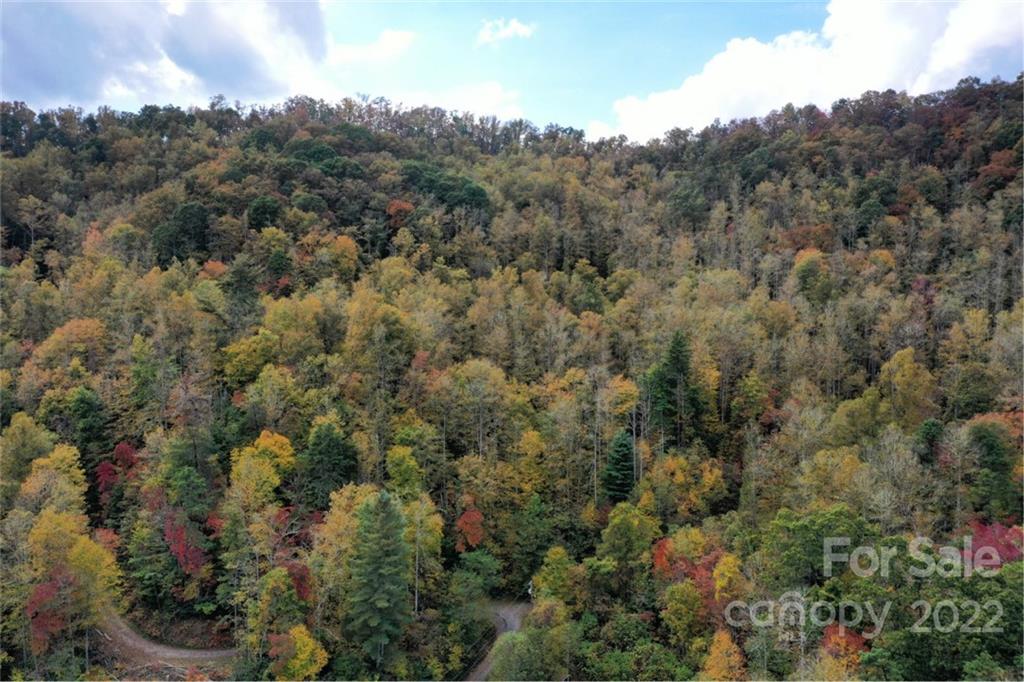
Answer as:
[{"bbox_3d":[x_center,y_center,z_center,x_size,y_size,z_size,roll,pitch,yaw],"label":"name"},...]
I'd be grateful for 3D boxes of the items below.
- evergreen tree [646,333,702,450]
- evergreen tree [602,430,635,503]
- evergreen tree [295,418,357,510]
[{"bbox_3d":[30.620,9.550,150.000,10.230,23.060,9.930,0,3,0],"label":"evergreen tree"},{"bbox_3d":[18.190,21.560,136.000,5.300,12.550,5.140,0,3,0],"label":"evergreen tree"},{"bbox_3d":[-30.130,20.310,130.000,9.820,15.960,9.530,0,3,0],"label":"evergreen tree"}]

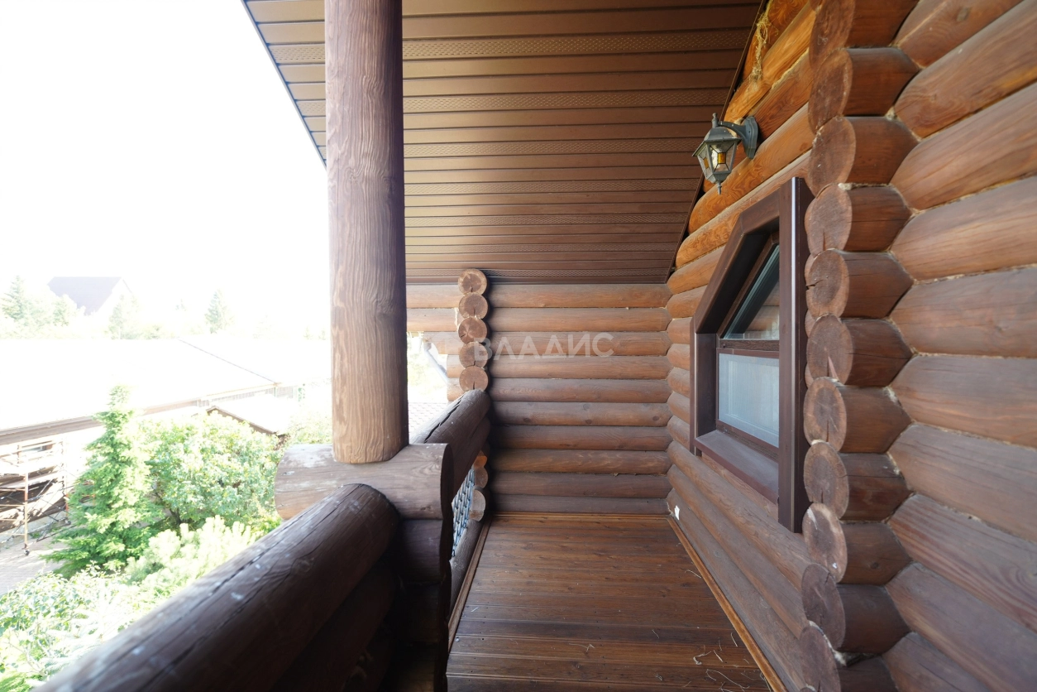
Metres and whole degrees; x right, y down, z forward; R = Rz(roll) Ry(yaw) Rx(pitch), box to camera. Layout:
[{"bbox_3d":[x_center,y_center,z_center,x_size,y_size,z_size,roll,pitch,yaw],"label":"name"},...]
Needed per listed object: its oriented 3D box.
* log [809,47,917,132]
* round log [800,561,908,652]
[{"bbox_3d":[1.105,-0.816,1.489,0.192,0.242,0.242,0,1,3],"label":"log"},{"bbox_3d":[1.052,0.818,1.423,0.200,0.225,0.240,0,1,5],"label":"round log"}]

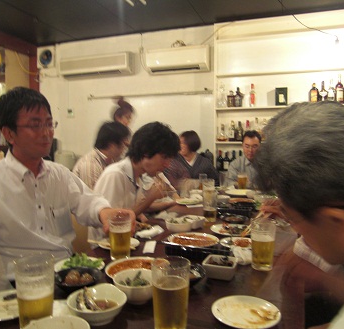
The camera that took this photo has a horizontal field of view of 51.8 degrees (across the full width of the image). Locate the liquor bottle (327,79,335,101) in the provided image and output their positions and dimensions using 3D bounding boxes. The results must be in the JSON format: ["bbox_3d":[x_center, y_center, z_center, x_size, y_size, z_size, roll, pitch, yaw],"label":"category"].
[{"bbox_3d":[1.801,-0.826,3.998,0.080,0.279,0.078,1,3,19],"label":"liquor bottle"}]

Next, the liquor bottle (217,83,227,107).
[{"bbox_3d":[0.604,-0.827,4.258,0.108,0.301,0.108,1,2,19],"label":"liquor bottle"}]

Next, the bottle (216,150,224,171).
[{"bbox_3d":[0.608,-0.029,4.446,0.076,0.289,0.076,1,3,19],"label":"bottle"}]

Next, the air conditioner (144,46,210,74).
[{"bbox_3d":[0.079,-1.266,4.364,0.775,0.260,0.210,1,2,19],"label":"air conditioner"}]

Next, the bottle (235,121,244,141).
[{"bbox_3d":[0.807,-0.391,4.205,0.083,0.242,0.083,1,2,19],"label":"bottle"}]

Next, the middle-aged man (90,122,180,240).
[{"bbox_3d":[-0.150,0.375,1.770,0.620,1.170,0.480,1,2,15],"label":"middle-aged man"}]

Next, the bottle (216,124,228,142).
[{"bbox_3d":[0.632,-0.392,4.420,0.118,0.200,0.100,1,3,19],"label":"bottle"}]

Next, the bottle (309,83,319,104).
[{"bbox_3d":[1.631,-0.810,4.057,0.092,0.240,0.080,1,3,19],"label":"bottle"}]

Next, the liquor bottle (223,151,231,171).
[{"bbox_3d":[0.683,-0.022,4.420,0.076,0.275,0.076,1,3,19],"label":"liquor bottle"}]

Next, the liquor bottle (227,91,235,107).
[{"bbox_3d":[0.735,-0.806,4.364,0.097,0.194,0.080,1,3,19],"label":"liquor bottle"}]

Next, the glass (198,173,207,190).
[{"bbox_3d":[0.274,0.154,3.097,0.072,0.138,0.072,1,2,19],"label":"glass"}]

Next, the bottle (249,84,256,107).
[{"bbox_3d":[0.978,-0.831,4.279,0.071,0.272,0.070,1,3,19],"label":"bottle"}]

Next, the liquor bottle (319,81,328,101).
[{"bbox_3d":[1.664,-0.787,3.894,0.088,0.254,0.075,1,2,19],"label":"liquor bottle"}]

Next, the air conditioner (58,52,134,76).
[{"bbox_3d":[-1.025,-1.287,4.666,0.980,0.235,0.200,1,2,19],"label":"air conditioner"}]

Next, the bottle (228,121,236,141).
[{"bbox_3d":[0.719,-0.394,4.236,0.080,0.245,0.080,1,2,19],"label":"bottle"}]

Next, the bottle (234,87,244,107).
[{"bbox_3d":[0.817,-0.823,4.335,0.090,0.238,0.075,1,3,19],"label":"bottle"}]

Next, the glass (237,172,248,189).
[{"bbox_3d":[0.593,0.151,2.977,0.077,0.136,0.077,1,2,19],"label":"glass"}]

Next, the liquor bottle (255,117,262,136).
[{"bbox_3d":[1.035,-0.425,4.280,0.085,0.279,0.080,1,3,19],"label":"liquor bottle"}]

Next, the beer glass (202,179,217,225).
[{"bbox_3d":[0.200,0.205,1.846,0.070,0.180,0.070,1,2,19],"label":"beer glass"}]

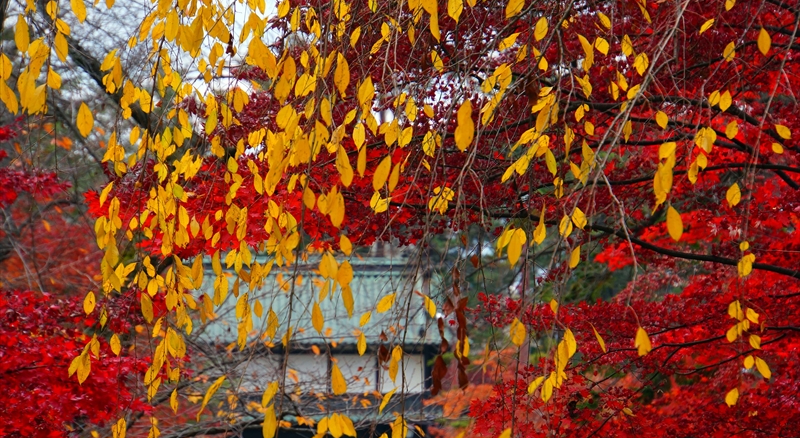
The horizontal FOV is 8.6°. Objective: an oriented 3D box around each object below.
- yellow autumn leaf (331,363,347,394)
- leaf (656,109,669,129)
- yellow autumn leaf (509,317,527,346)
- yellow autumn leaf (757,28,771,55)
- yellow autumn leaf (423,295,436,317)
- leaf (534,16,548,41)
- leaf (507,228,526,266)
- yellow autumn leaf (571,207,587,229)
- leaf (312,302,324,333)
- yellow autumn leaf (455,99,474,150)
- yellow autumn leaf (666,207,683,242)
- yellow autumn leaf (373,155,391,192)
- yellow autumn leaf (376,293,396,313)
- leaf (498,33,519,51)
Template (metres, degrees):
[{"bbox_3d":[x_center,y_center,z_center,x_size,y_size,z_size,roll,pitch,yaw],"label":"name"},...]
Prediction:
[{"bbox_3d":[-0.145,0.374,12.410,0.035,0.076,0.013,-9,0,-1],"label":"yellow autumn leaf"},{"bbox_3d":[0.719,-0.270,14.607,0.031,0.056,0.013,-24,0,3],"label":"leaf"},{"bbox_3d":[0.247,0.236,11.200,0.033,0.061,0.016,-7,-3,0],"label":"yellow autumn leaf"},{"bbox_3d":[0.885,-0.432,12.965,0.034,0.070,0.013,-6,0,4],"label":"yellow autumn leaf"},{"bbox_3d":[0.065,0.194,11.783,0.021,0.050,0.016,-20,-3,0],"label":"yellow autumn leaf"},{"bbox_3d":[0.309,-0.416,11.632,0.027,0.052,0.016,11,-3,0],"label":"leaf"},{"bbox_3d":[0.253,0.061,11.715,0.035,0.085,0.013,6,0,1],"label":"leaf"},{"bbox_3d":[0.463,-0.001,13.646,0.032,0.064,0.013,-17,0,2],"label":"yellow autumn leaf"},{"bbox_3d":[-0.189,0.228,12.263,0.032,0.078,0.013,-7,0,-1],"label":"leaf"},{"bbox_3d":[0.125,-0.181,10.304,0.037,0.101,0.025,3,-3,0],"label":"yellow autumn leaf"},{"bbox_3d":[0.552,0.009,10.726,0.030,0.072,0.016,-11,-3,0],"label":"yellow autumn leaf"},{"bbox_3d":[-0.037,-0.091,10.611,0.028,0.076,0.016,20,-3,0],"label":"yellow autumn leaf"},{"bbox_3d":[-0.033,0.207,13.081,0.034,0.069,0.013,45,0,1],"label":"yellow autumn leaf"},{"bbox_3d":[0.271,-0.436,13.111,0.069,0.028,0.013,-40,1,0],"label":"leaf"}]

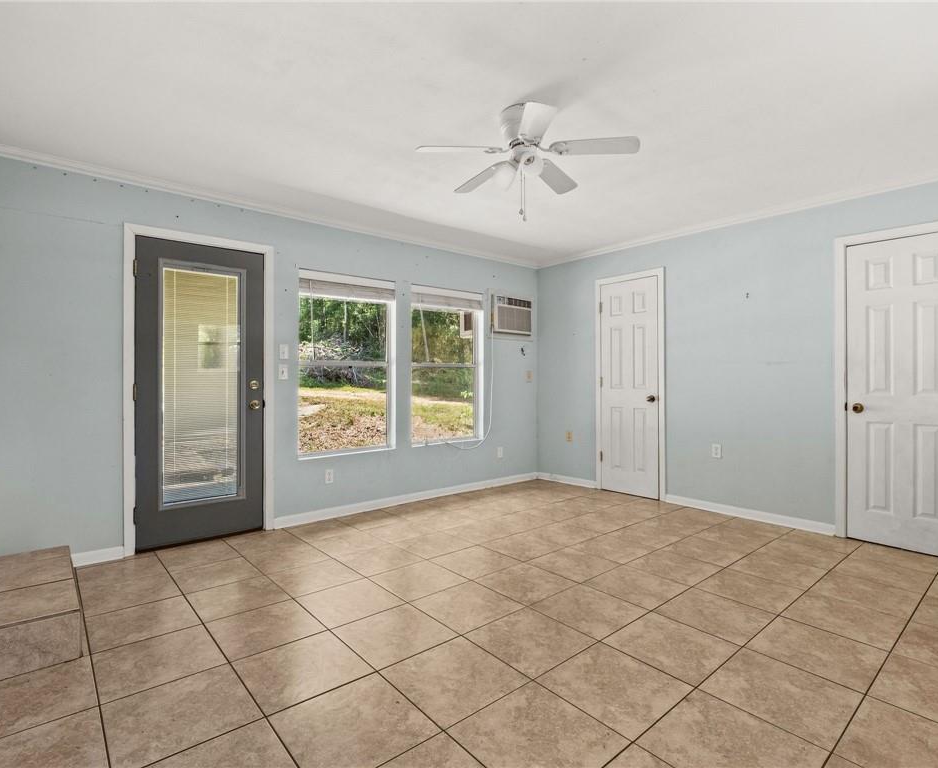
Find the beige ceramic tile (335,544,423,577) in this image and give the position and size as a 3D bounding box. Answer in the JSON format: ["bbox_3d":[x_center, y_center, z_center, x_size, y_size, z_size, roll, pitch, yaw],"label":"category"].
[{"bbox_3d":[-0.559,1.104,2.982,0.405,0.013,0.405,-1,1,-40],"label":"beige ceramic tile"}]

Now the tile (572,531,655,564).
[{"bbox_3d":[0.952,1.090,3.110,0.405,0.012,0.405,0,0,-40],"label":"tile"}]

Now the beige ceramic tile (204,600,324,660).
[{"bbox_3d":[-0.928,1.117,2.168,0.405,0.013,0.405,-1,1,-40],"label":"beige ceramic tile"}]

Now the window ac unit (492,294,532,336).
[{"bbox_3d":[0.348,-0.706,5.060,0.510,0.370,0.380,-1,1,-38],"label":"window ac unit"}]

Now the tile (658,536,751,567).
[{"bbox_3d":[1.530,1.084,3.059,0.402,0.015,0.402,0,0,-40],"label":"tile"}]

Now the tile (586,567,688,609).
[{"bbox_3d":[0.910,1.113,2.588,0.405,0.013,0.405,-1,1,-40],"label":"tile"}]

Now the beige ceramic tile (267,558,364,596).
[{"bbox_3d":[-0.872,1.099,2.681,0.403,0.012,0.396,-1,1,-41],"label":"beige ceramic tile"}]

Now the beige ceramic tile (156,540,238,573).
[{"bbox_3d":[-1.728,1.090,3.035,0.405,0.012,0.405,0,0,-40],"label":"beige ceramic tile"}]

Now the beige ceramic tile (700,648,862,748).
[{"bbox_3d":[1.094,1.086,1.662,0.402,0.015,0.402,0,0,-40],"label":"beige ceramic tile"}]

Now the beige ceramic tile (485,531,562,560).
[{"bbox_3d":[0.361,1.102,3.192,0.405,0.013,0.405,-1,1,-40],"label":"beige ceramic tile"}]

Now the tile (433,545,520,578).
[{"bbox_3d":[0.039,1.090,2.892,0.405,0.012,0.405,0,0,-40],"label":"tile"}]

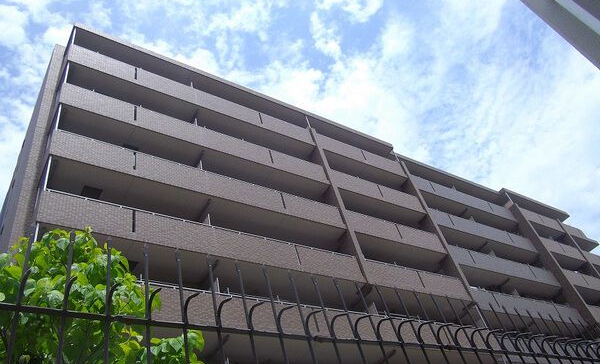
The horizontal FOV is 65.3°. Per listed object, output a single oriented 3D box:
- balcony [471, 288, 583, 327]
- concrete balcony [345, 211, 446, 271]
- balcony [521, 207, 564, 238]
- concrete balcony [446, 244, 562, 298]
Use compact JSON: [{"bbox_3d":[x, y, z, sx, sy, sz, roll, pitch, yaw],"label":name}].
[{"bbox_3d":[13.292,7.968,28.125,10.989,1.351,1.450,16,-52,-31],"label":"balcony"},{"bbox_3d":[4.811,3.256,24.915,6.831,1.351,1.650,16,-52,-31],"label":"concrete balcony"},{"bbox_3d":[19.570,3.718,38.862,5.940,1.351,1.550,16,-52,-31],"label":"balcony"},{"bbox_3d":[12.815,5.920,30.232,11.494,1.351,1.450,16,-52,-31],"label":"concrete balcony"}]

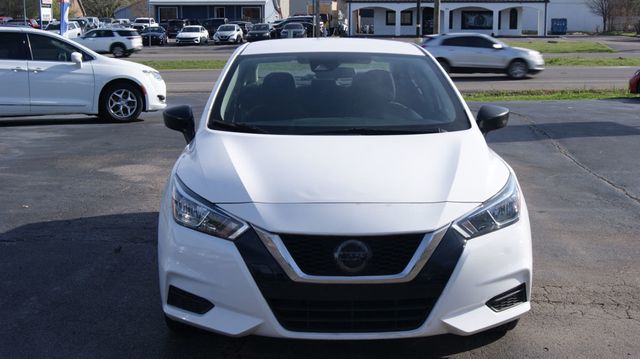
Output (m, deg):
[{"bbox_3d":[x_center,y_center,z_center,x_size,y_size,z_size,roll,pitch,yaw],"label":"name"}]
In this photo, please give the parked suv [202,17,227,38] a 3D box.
[{"bbox_3d":[-9.331,-13.311,78.000,1.980,1.800,4.950,0,9,1],"label":"parked suv"}]

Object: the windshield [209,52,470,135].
[{"bbox_3d":[0.100,-0.493,4.892,1.390,0.150,0.930,0,37,-1],"label":"windshield"}]

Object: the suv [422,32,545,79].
[{"bbox_3d":[6.060,-4.663,33.300,4.820,1.670,1.900,0,9,-1],"label":"suv"}]

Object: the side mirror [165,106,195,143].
[{"bbox_3d":[-0.787,-0.312,4.987,0.200,0.205,0.160,0,10,-1],"label":"side mirror"}]

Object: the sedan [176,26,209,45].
[{"bbox_3d":[-9.913,-11.168,68.300,1.820,1.430,4.680,0,9,1],"label":"sedan"}]

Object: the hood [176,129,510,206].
[{"bbox_3d":[0.115,-0.074,4.285,1.530,0.250,0.970,0,9,-1],"label":"hood"}]

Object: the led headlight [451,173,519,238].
[{"bbox_3d":[0.726,0.118,3.942,0.410,0.225,0.460,0,10,-1],"label":"led headlight"}]

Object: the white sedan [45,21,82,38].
[{"bbox_3d":[-18.905,-10.761,65.000,1.860,1.680,4.700,0,9,-1],"label":"white sedan"}]

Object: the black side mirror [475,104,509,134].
[{"bbox_3d":[0.983,-0.325,5.030,0.200,0.190,0.160,0,10,-1],"label":"black side mirror"}]

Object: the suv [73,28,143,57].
[{"bbox_3d":[-13.689,-8.513,55.000,5.050,1.770,1.980,0,9,0],"label":"suv"}]

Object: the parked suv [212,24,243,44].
[{"bbox_3d":[-7.290,-11.451,69.500,1.800,1.570,4.450,1,10,4],"label":"parked suv"}]

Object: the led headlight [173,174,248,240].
[{"bbox_3d":[-0.473,0.123,3.912,0.410,0.225,0.460,0,10,-1],"label":"led headlight"}]

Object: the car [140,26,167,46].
[{"bbox_3d":[-12.800,-11.003,68.000,1.800,1.430,4.600,0,9,-2],"label":"car"}]

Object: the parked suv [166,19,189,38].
[{"bbox_3d":[-12.927,-13.698,80.000,1.900,1.750,4.700,0,10,2],"label":"parked suv"}]

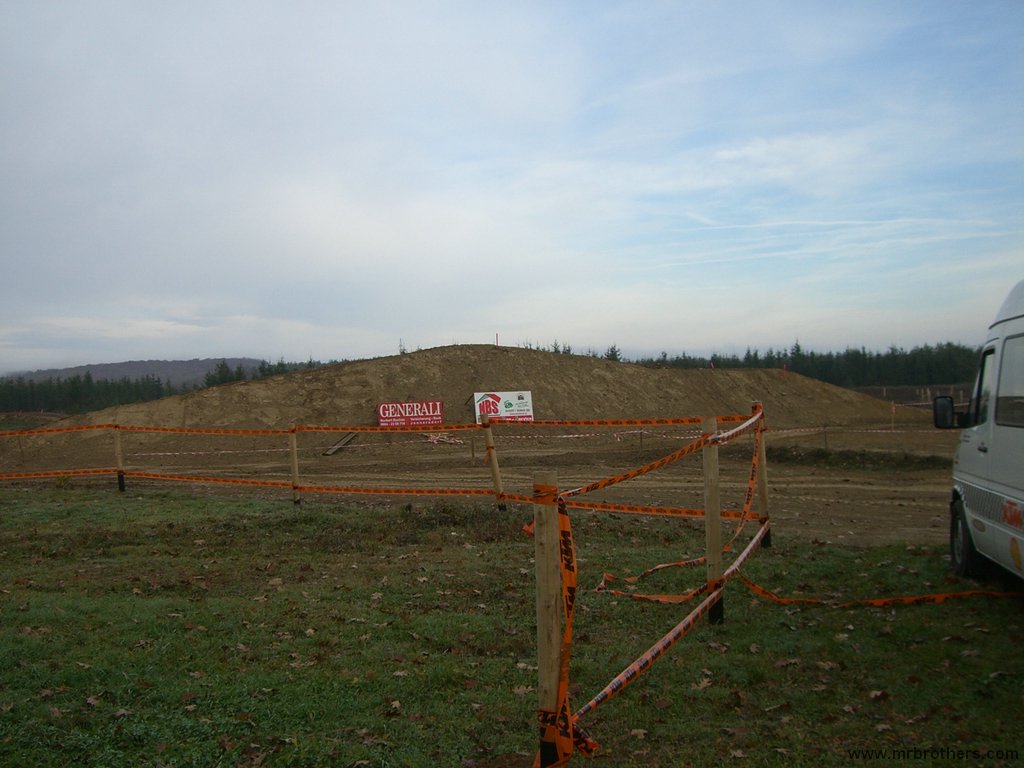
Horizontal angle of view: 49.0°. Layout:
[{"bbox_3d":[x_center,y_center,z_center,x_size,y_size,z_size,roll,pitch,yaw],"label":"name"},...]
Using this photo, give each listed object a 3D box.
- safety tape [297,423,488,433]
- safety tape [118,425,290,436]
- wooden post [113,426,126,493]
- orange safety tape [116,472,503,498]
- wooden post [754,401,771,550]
[{"bbox_3d":[-2.012,0.684,17.454,0.020,0.091,4.620,-1,-1,-45],"label":"safety tape"},{"bbox_3d":[-5.747,0.855,20.635,4.753,0.106,0.020,0,0,36],"label":"safety tape"},{"bbox_3d":[-7.723,1.444,22.090,0.105,1.362,0.105,-6,-1,-20],"label":"wooden post"},{"bbox_3d":[-3.721,1.697,18.907,9.740,0.228,0.398,-2,-1,41],"label":"orange safety tape"},{"bbox_3d":[2.687,0.975,12.059,0.105,1.545,0.105,-4,-1,12],"label":"wooden post"}]

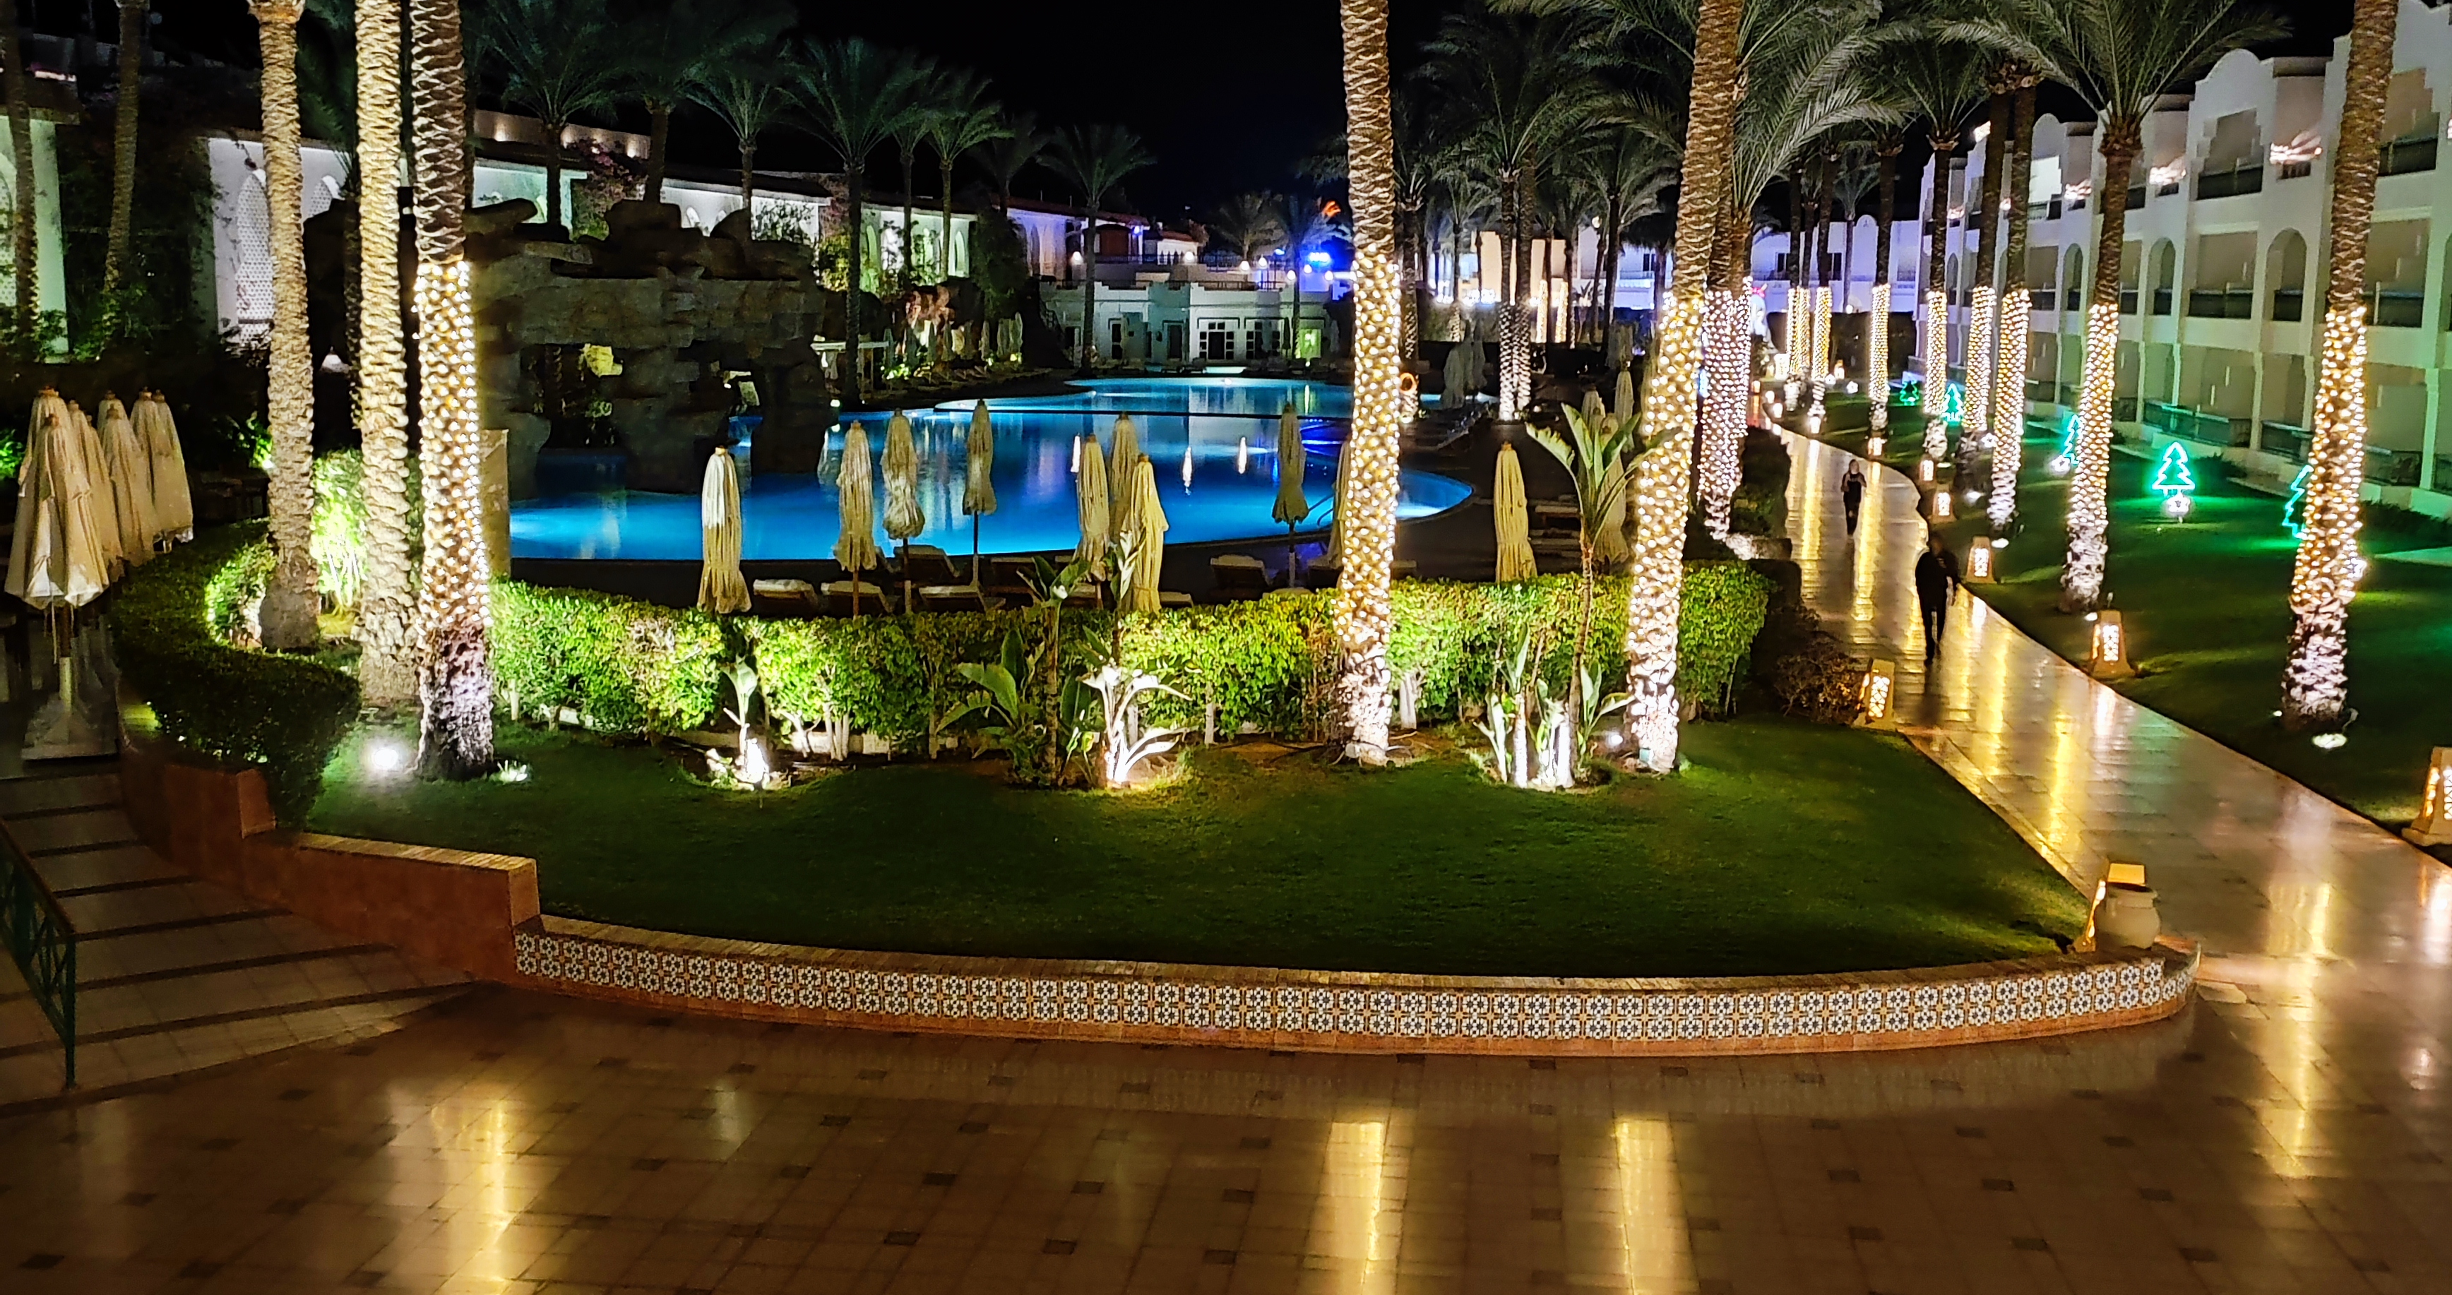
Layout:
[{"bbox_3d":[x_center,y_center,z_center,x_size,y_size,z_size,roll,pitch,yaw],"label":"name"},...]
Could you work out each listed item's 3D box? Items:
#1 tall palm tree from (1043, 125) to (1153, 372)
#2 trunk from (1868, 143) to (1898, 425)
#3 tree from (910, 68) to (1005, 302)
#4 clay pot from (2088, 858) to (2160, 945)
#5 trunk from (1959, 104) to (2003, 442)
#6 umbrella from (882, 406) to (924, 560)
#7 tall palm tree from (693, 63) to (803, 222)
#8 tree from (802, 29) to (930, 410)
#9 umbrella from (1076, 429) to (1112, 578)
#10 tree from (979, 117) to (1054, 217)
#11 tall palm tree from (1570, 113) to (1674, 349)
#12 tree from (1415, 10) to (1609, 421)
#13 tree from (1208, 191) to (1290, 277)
[{"bbox_3d":[-6.408,-20.092,119.259,5.520,12.359,5.520,1,9,0],"label":"tall palm tree"},{"bbox_3d":[22.900,-12.432,82.335,0.580,10.130,0.580,3,9,15],"label":"trunk"},{"bbox_3d":[-11.879,-17.980,102.491,4.800,13.960,4.800,1,8,0],"label":"tree"},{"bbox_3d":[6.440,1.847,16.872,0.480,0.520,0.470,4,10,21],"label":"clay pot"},{"bbox_3d":[19.278,-8.887,60.325,0.580,9.749,0.580,3,9,17],"label":"trunk"},{"bbox_3d":[-4.049,-1.734,29.591,0.500,2.450,0.500,0,9,-8],"label":"umbrella"},{"bbox_3d":[-17.323,-15.074,85.743,4.237,11.972,4.237,1,9,0],"label":"tall palm tree"},{"bbox_3d":[-13.782,-15.796,88.665,5.500,13.642,5.500,1,8,0],"label":"tree"},{"bbox_3d":[-1.432,-1.091,25.650,0.450,2.450,0.450,0,9,-3],"label":"umbrella"},{"bbox_3d":[-11.707,-21.660,128.230,4.900,13.720,4.900,1,8,0],"label":"tree"},{"bbox_3d":[17.480,-17.546,106.553,5.100,12.732,5.100,1,8,0],"label":"tall palm tree"},{"bbox_3d":[8.895,-13.349,73.810,5.900,12.642,5.900,2,9,7],"label":"tree"},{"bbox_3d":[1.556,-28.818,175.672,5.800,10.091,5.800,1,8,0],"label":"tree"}]

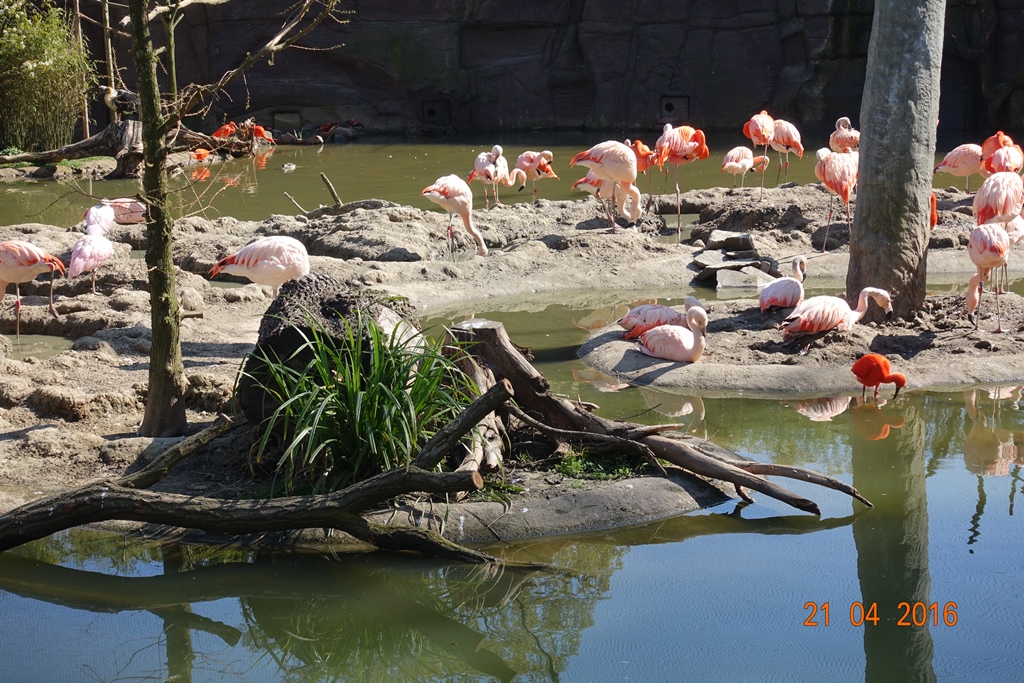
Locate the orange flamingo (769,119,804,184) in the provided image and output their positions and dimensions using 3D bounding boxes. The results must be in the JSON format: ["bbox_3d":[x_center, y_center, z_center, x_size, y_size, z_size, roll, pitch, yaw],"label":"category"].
[{"bbox_3d":[2.723,-1.859,19.900,0.440,0.750,0.260,4,11,26],"label":"orange flamingo"}]

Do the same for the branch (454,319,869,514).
[{"bbox_3d":[0.697,0.333,9.600,1.950,0.780,0.800,2,11,15],"label":"branch"}]

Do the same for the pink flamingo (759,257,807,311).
[{"bbox_3d":[1.861,-0.399,13.700,0.280,0.370,0.420,6,12,33],"label":"pink flamingo"}]

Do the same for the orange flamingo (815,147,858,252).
[{"bbox_3d":[2.558,-1.112,15.600,0.290,0.820,0.470,-6,11,-25],"label":"orange flamingo"}]

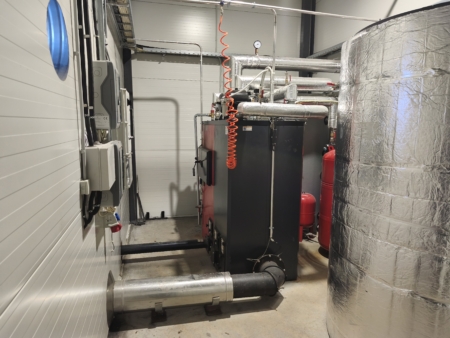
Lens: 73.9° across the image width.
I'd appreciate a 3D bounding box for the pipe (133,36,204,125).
[{"bbox_3d":[-0.720,-1.112,3.871,0.894,1.053,0.029,-2,9,-14],"label":"pipe"}]

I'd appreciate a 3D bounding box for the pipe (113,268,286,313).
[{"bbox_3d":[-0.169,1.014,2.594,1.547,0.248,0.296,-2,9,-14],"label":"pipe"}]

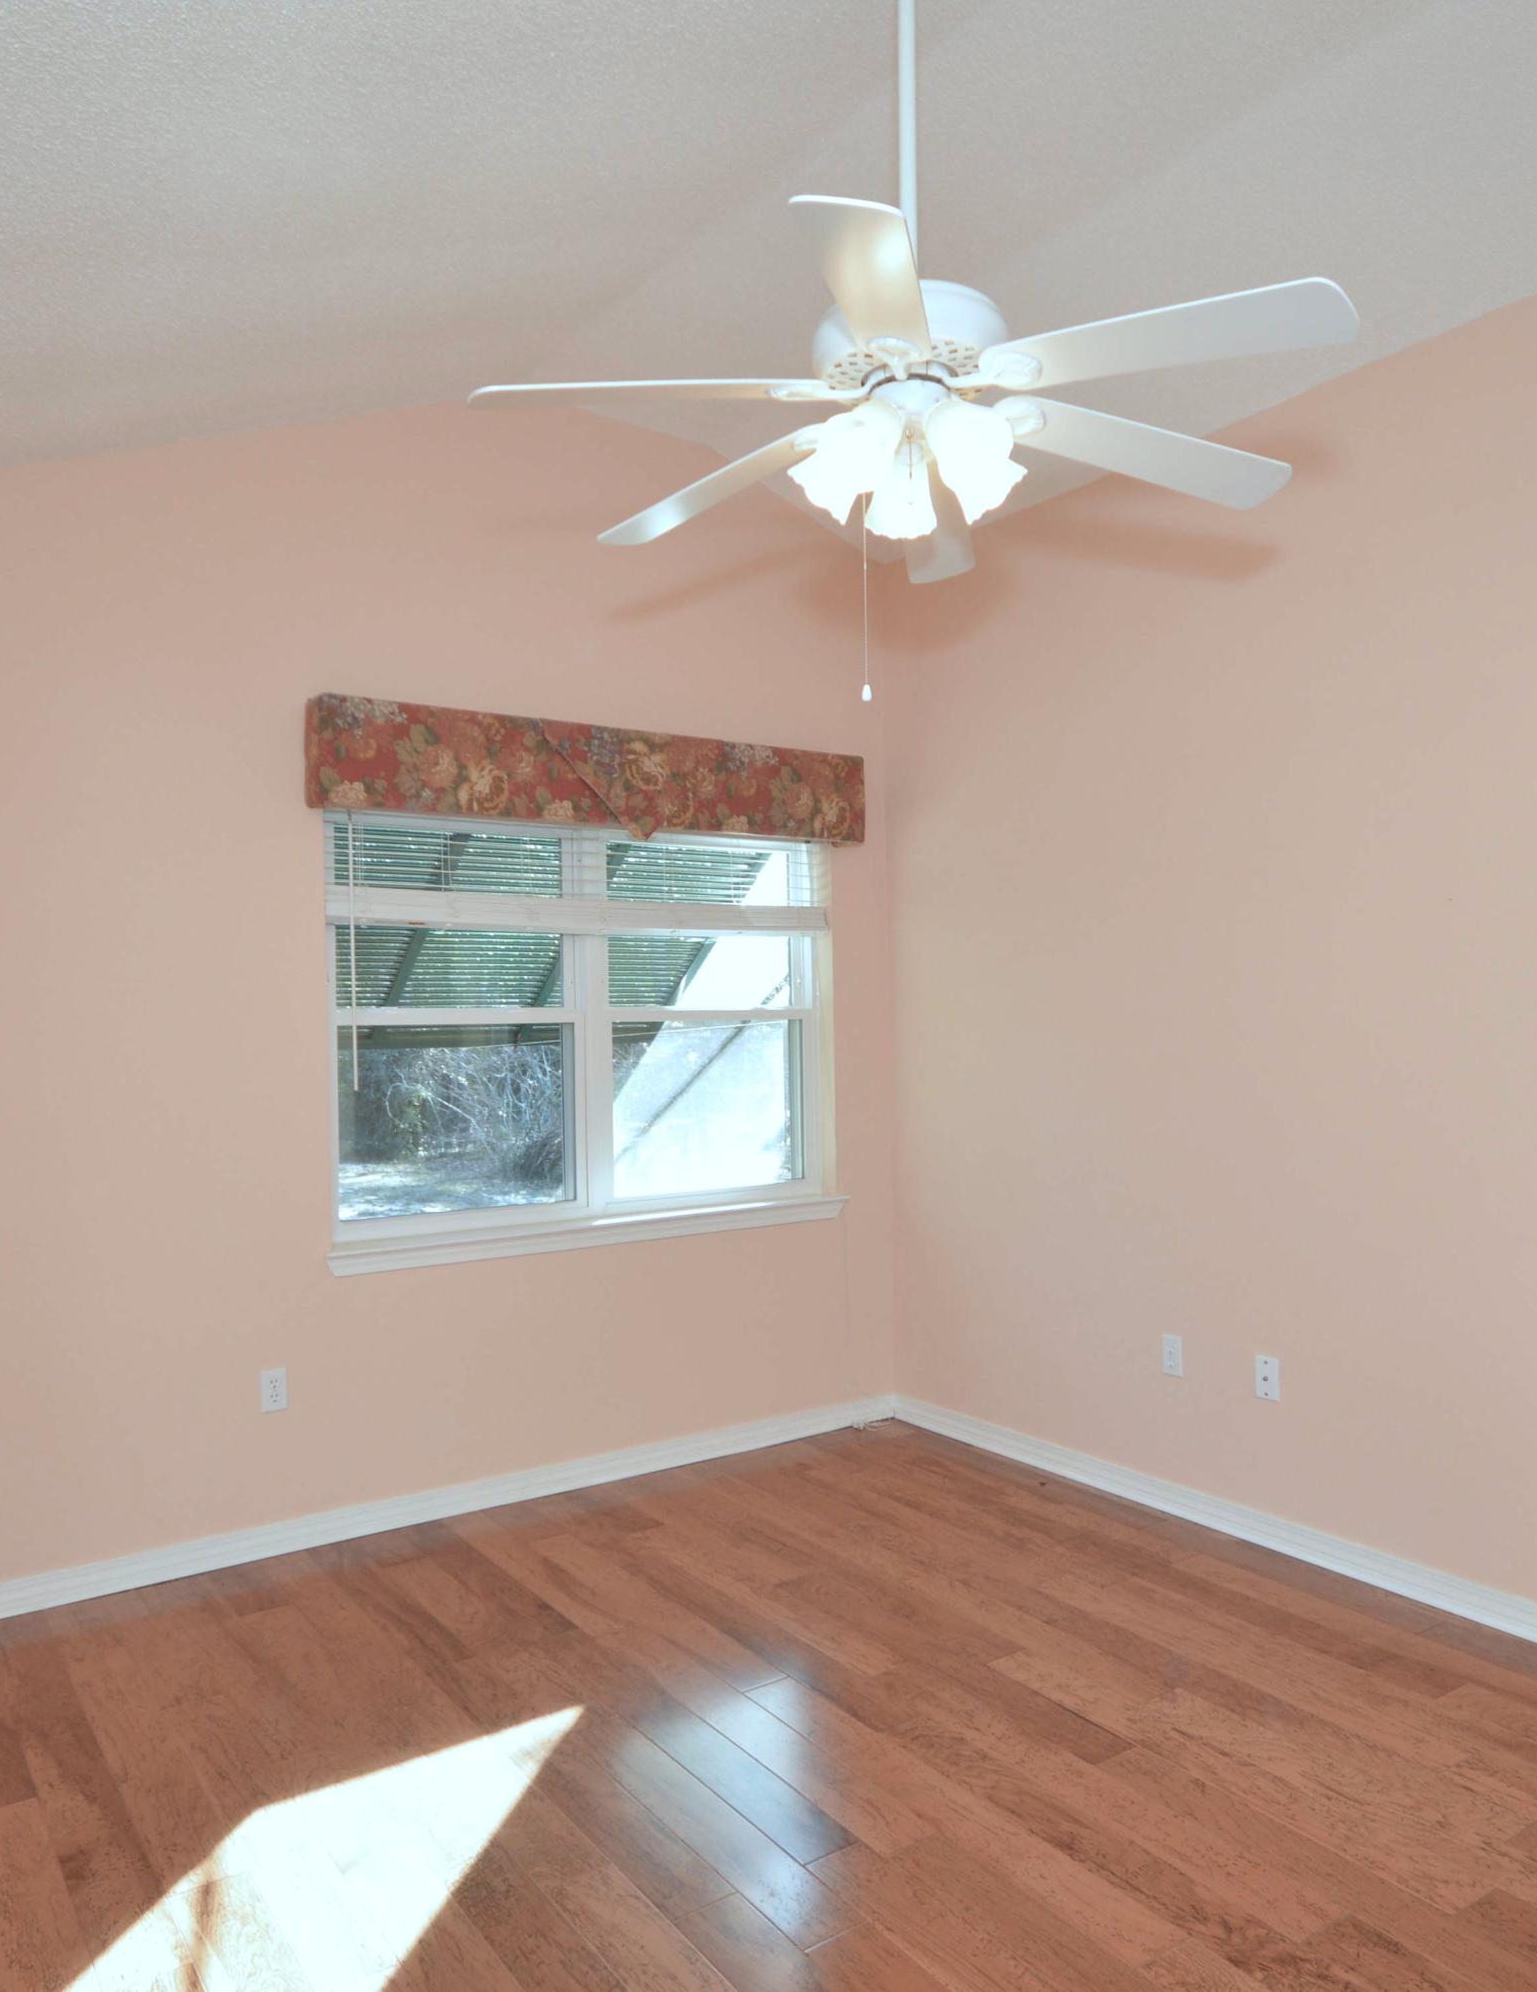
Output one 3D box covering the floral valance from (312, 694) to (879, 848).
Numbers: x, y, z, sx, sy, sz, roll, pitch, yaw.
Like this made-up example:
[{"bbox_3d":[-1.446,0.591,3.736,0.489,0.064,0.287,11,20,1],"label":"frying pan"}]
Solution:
[{"bbox_3d":[-0.468,-0.642,4.338,1.845,0.325,0.140,0,-1,-35],"label":"floral valance"}]

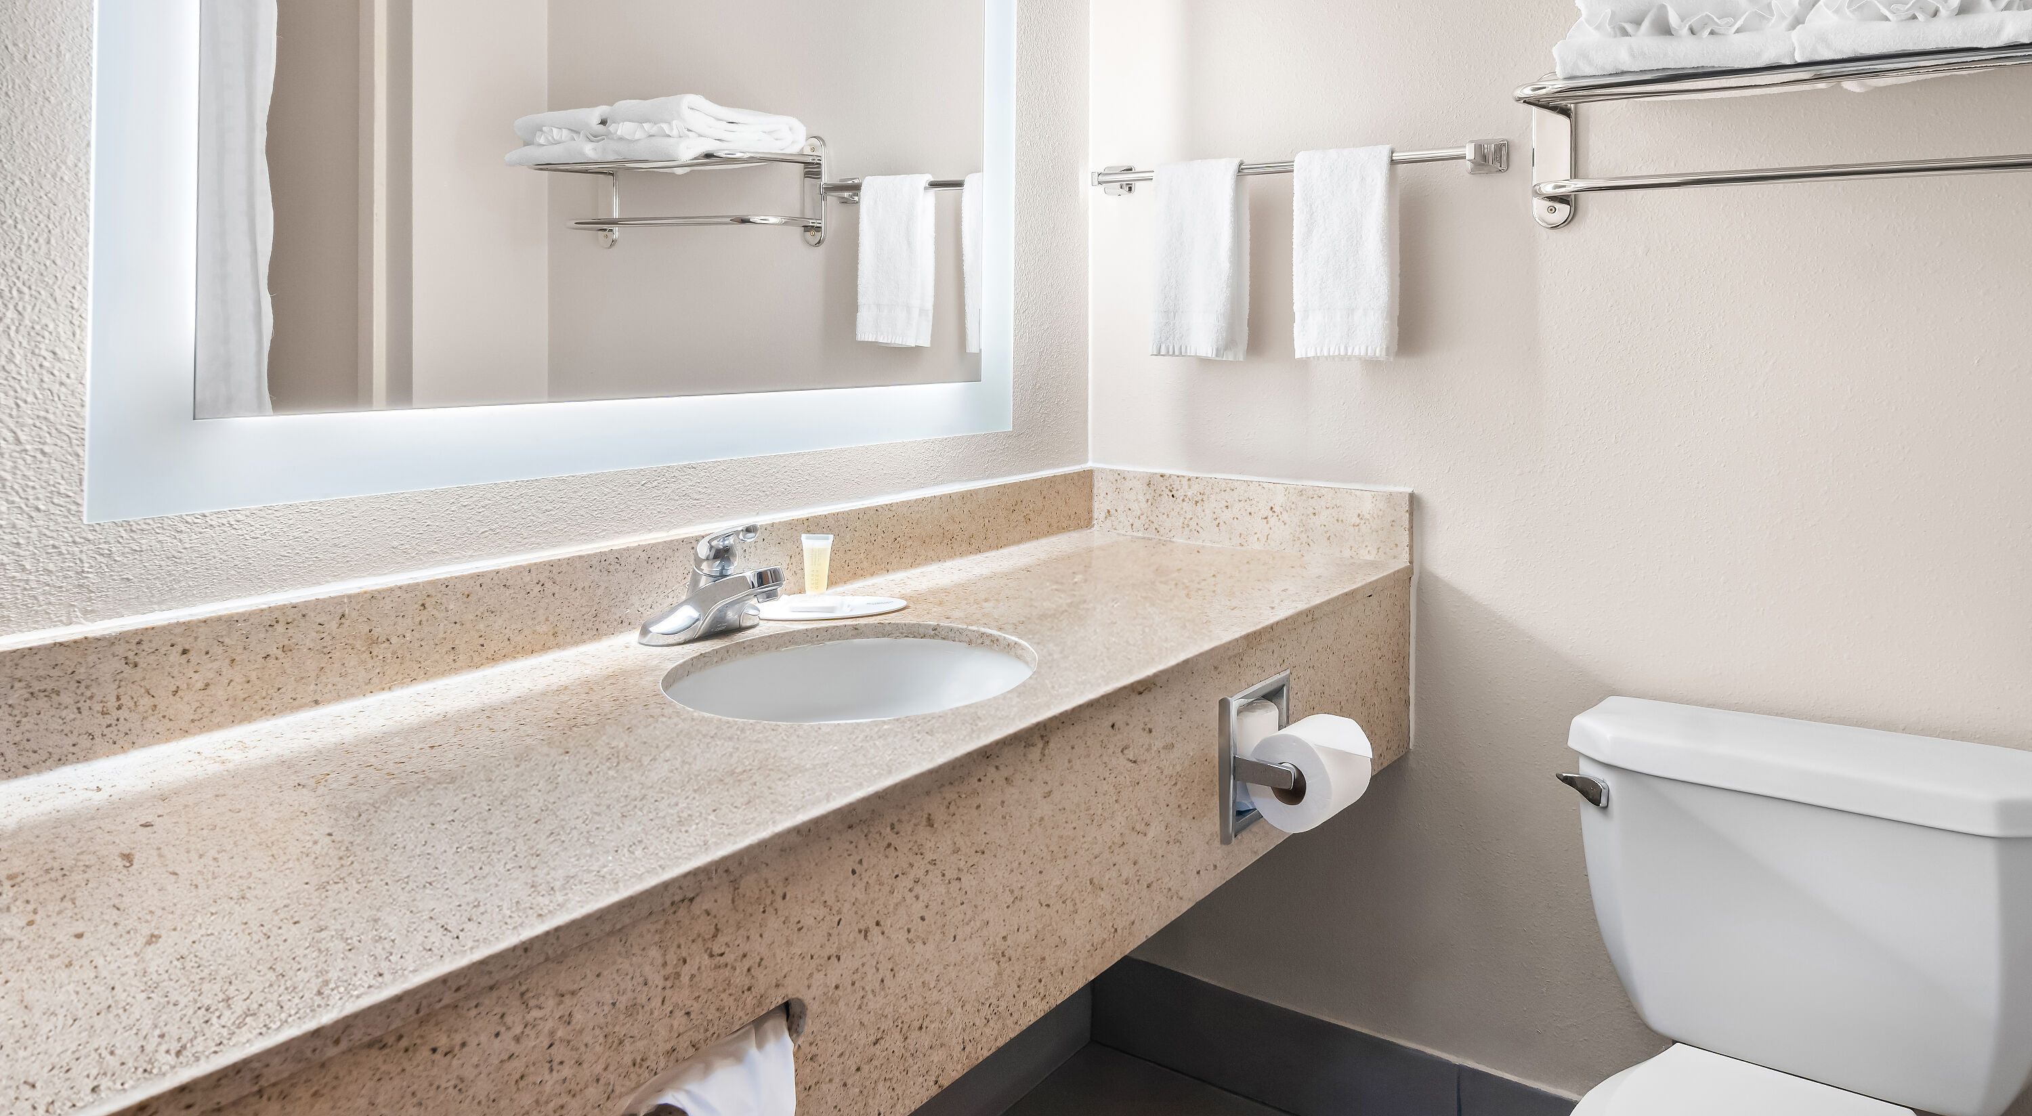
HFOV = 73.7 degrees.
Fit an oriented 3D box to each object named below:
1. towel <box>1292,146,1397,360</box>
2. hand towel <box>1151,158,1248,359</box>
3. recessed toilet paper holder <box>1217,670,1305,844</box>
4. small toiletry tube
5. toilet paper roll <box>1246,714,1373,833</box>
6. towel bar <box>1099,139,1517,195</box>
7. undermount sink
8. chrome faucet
[{"bbox_3d":[0.482,-0.442,1.968,0.153,0.311,0.051,6,10,34],"label":"towel"},{"bbox_3d":[0.289,-0.462,2.108,0.151,0.305,0.051,6,10,34],"label":"hand towel"},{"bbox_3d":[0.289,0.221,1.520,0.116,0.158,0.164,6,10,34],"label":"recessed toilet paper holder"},{"bbox_3d":[-0.250,0.006,1.713,0.039,0.077,0.026,-3,9,-17],"label":"small toiletry tube"},{"bbox_3d":[0.323,0.233,1.482,0.102,0.102,0.107,6,10,34],"label":"toilet paper roll"},{"bbox_3d":[0.399,-0.592,2.052,0.667,0.052,0.081,6,10,34],"label":"towel bar"},{"bbox_3d":[-0.160,0.185,1.366,0.350,0.162,0.419,6,10,34],"label":"undermount sink"},{"bbox_3d":[-0.309,0.026,1.493,0.157,0.128,0.157,6,10,34],"label":"chrome faucet"}]

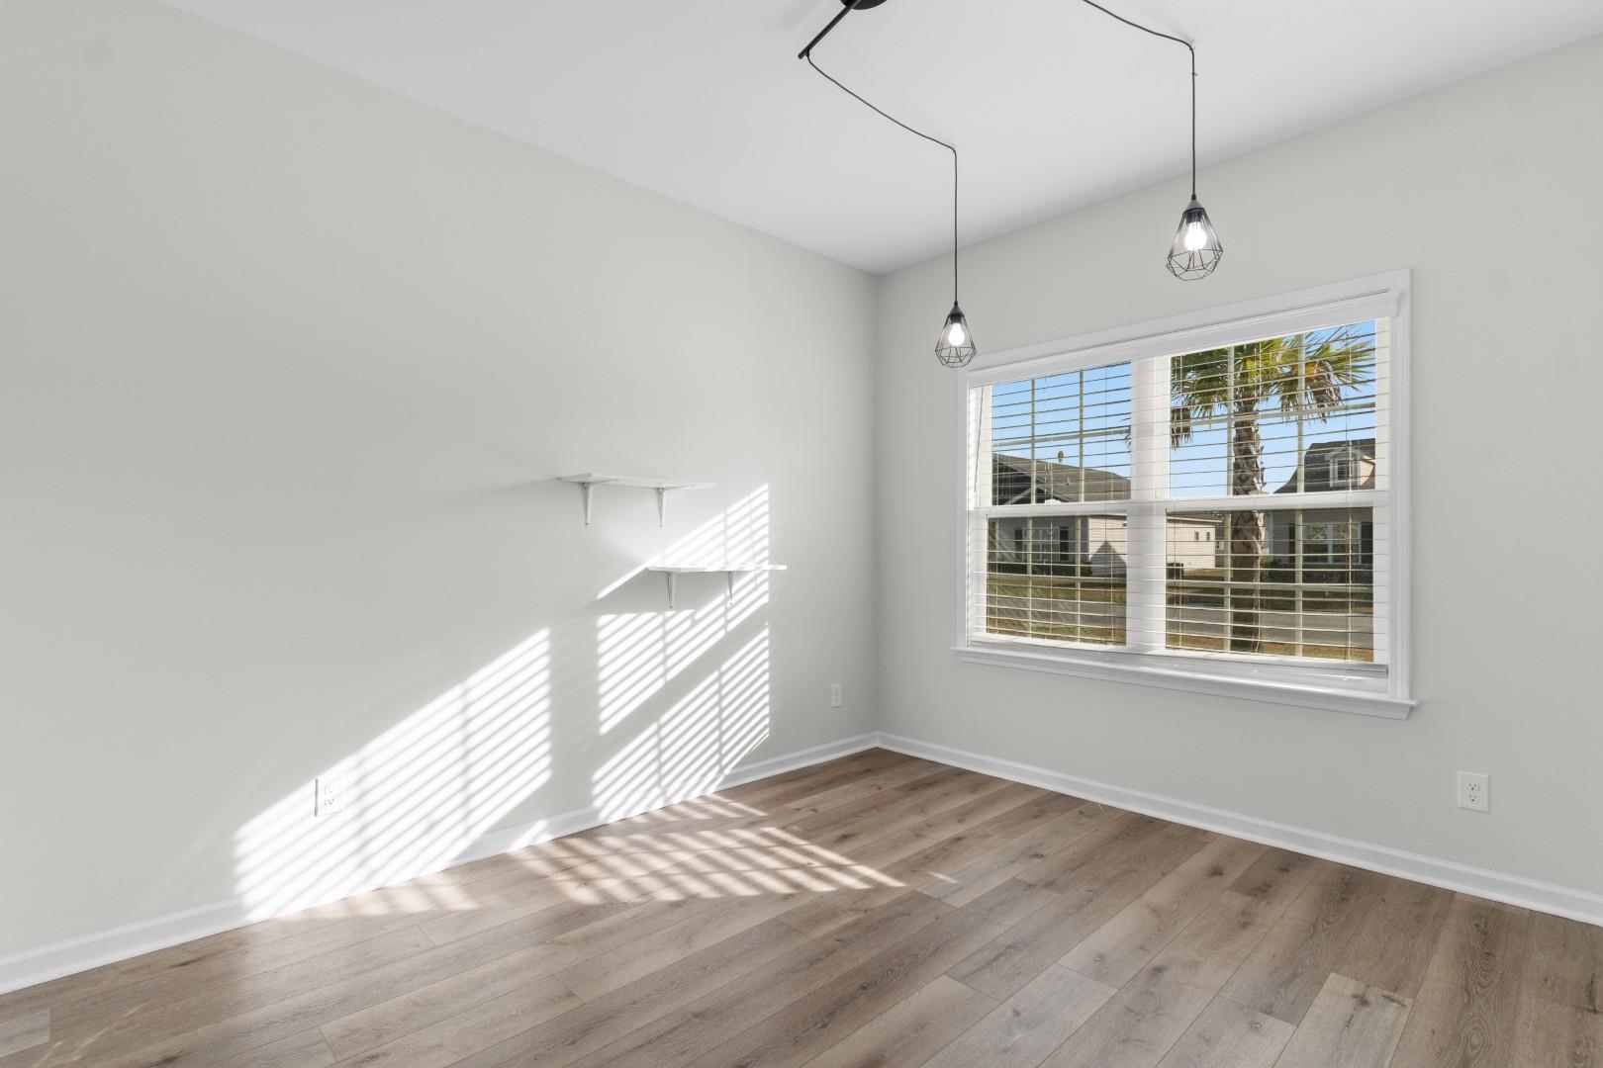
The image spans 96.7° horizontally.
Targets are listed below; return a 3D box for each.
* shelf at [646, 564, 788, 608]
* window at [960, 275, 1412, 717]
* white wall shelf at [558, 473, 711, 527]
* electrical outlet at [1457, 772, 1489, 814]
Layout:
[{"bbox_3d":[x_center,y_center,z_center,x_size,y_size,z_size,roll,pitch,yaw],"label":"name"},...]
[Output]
[{"bbox_3d":[-0.375,0.242,3.212,0.575,0.187,0.275,0,-1,-42],"label":"shelf"},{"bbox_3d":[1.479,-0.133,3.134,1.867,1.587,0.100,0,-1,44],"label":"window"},{"bbox_3d":[-0.670,-0.129,2.944,0.575,0.195,0.275,0,-1,-42],"label":"white wall shelf"},{"bbox_3d":[2.242,0.863,2.377,0.079,0.123,0.008,0,-1,44],"label":"electrical outlet"}]

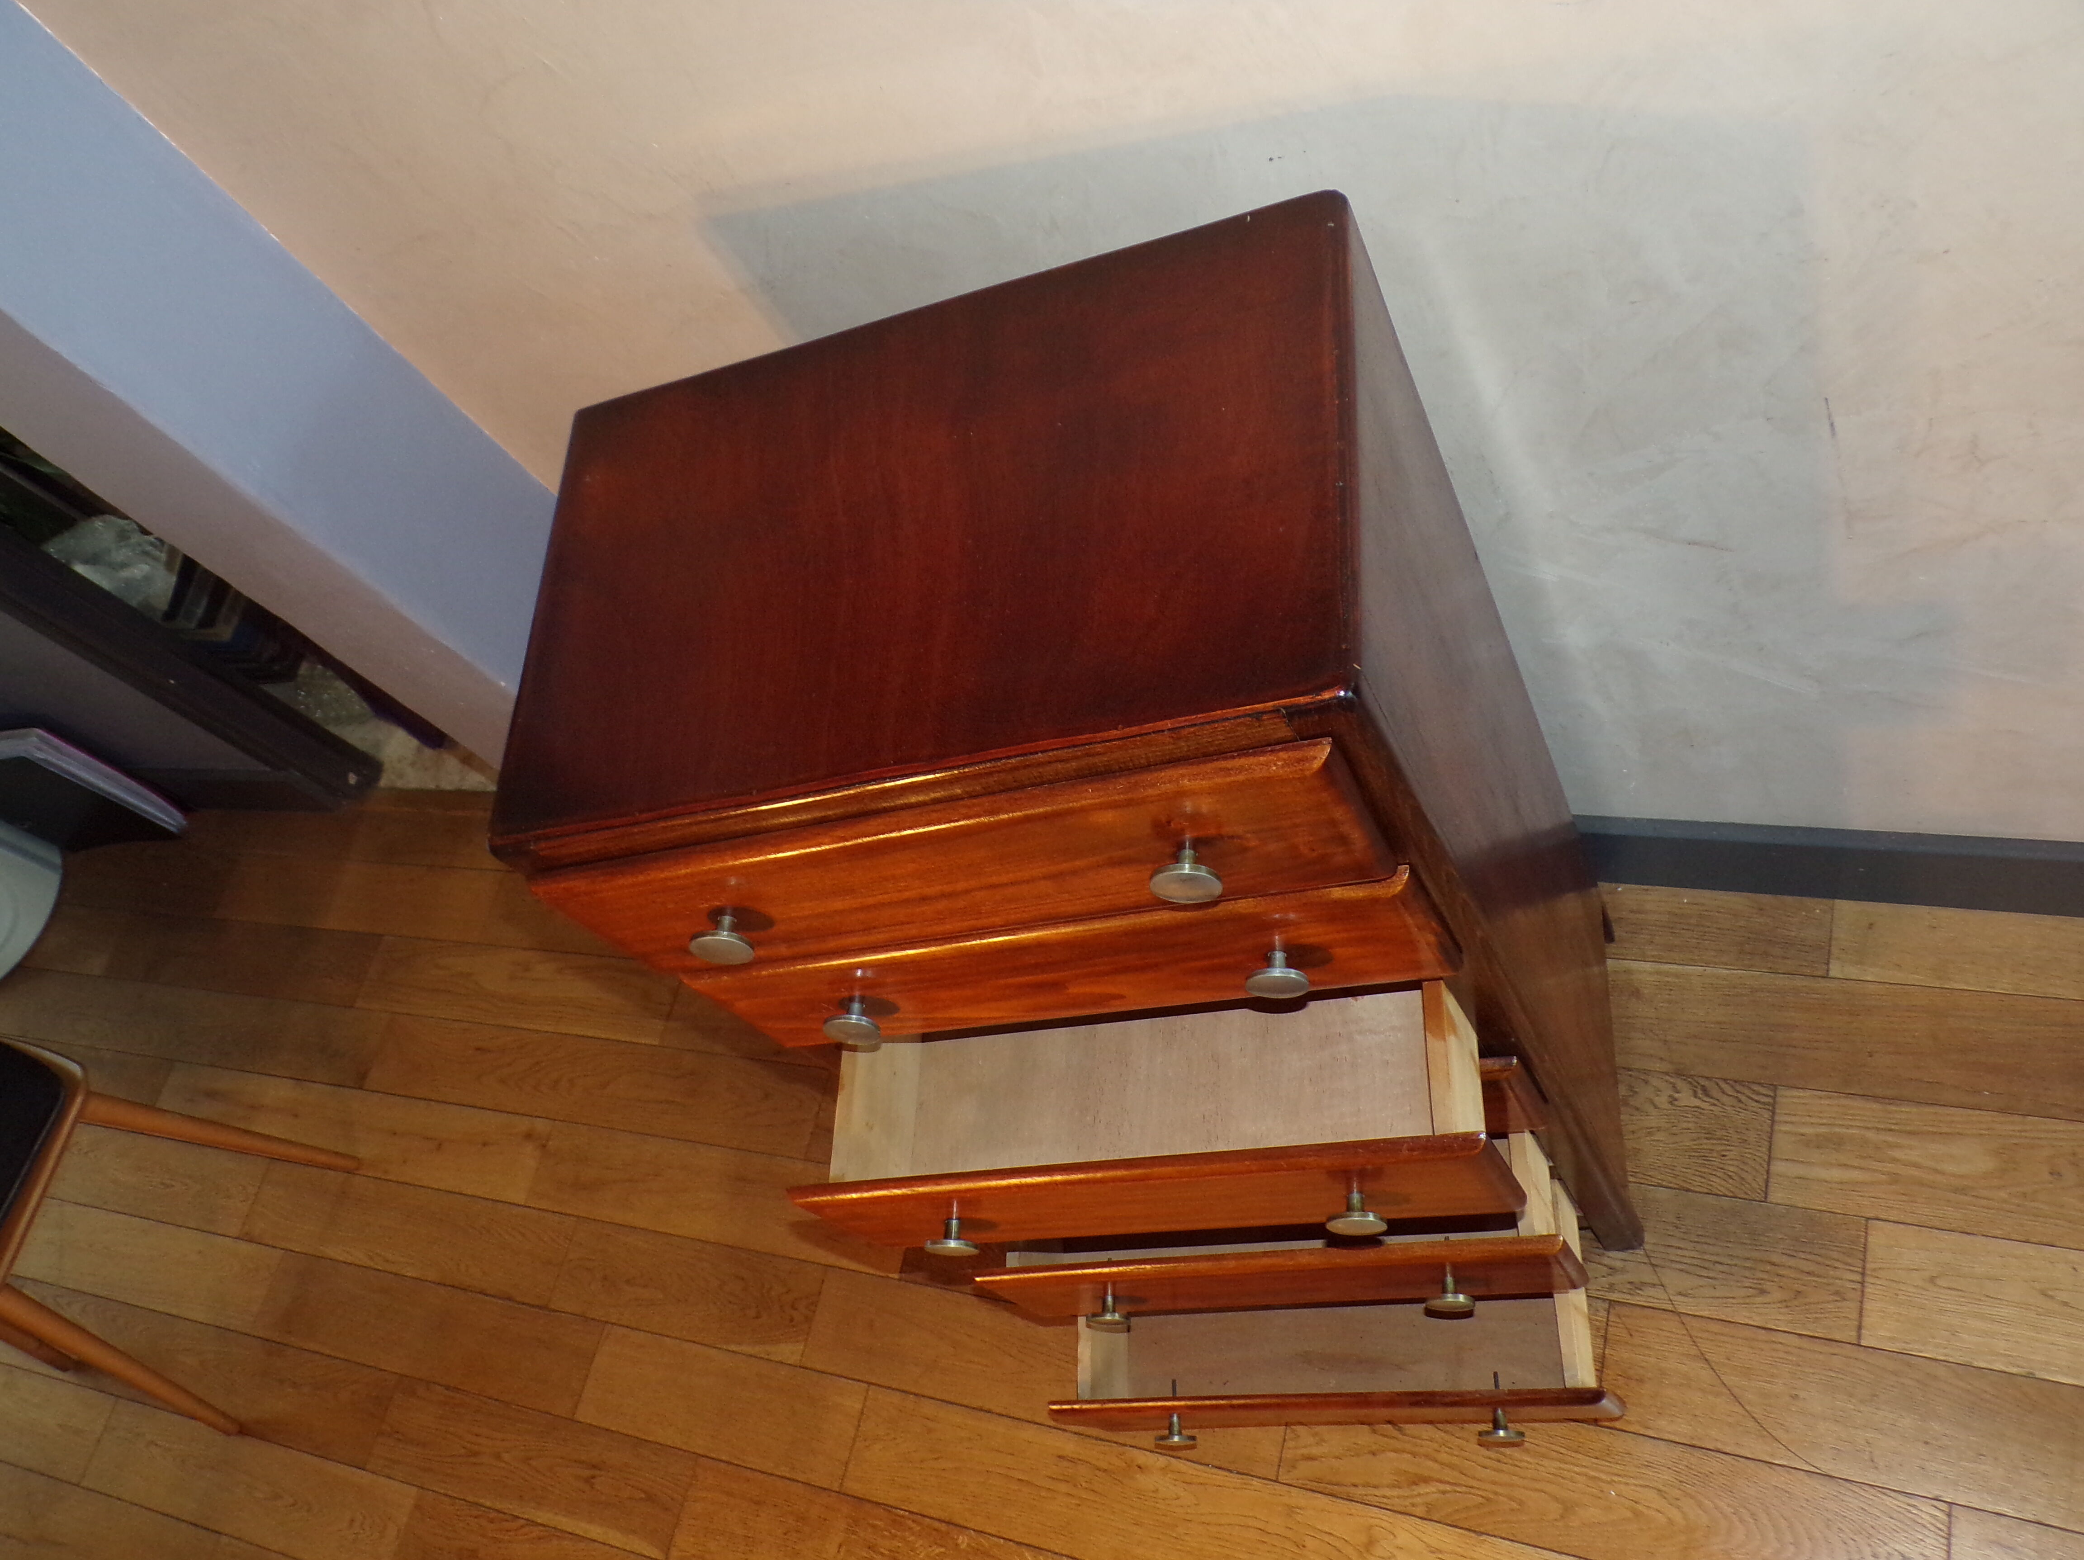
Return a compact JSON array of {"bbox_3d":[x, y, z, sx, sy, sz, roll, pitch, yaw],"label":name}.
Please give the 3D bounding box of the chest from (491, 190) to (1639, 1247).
[{"bbox_3d":[0.150,0.114,1.366,0.495,1.122,0.326,-10,60,22],"label":"chest"}]

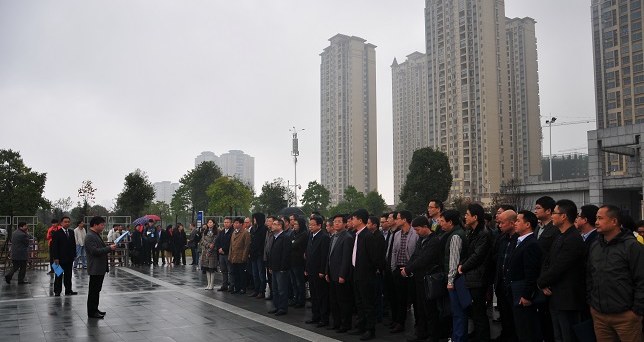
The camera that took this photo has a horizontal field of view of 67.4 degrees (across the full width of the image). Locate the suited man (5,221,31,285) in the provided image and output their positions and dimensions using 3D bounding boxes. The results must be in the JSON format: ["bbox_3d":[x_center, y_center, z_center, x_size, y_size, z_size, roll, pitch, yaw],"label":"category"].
[{"bbox_3d":[-8.095,2.162,12.743,0.620,1.660,0.500,2,-7,-22],"label":"suited man"}]

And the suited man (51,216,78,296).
[{"bbox_3d":[-5.632,1.859,10.462,0.550,1.730,0.350,5,-8,-39],"label":"suited man"}]

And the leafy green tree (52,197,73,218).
[{"bbox_3d":[-34.952,6.029,64.726,2.800,4.950,2.800,3,-7,-26],"label":"leafy green tree"}]

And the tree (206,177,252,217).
[{"bbox_3d":[-8.237,3.279,42.894,4.100,5.780,4.000,1,-6,-11],"label":"tree"}]

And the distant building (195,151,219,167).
[{"bbox_3d":[-129.909,15.497,551.082,32.000,76.170,30.000,1,-6,-11],"label":"distant building"}]

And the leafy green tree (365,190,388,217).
[{"bbox_3d":[5.419,3.986,47.833,2.600,4.310,2.500,0,-5,0],"label":"leafy green tree"}]

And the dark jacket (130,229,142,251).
[{"bbox_3d":[-7.223,2.711,18.819,0.360,0.870,0.500,-4,-7,31],"label":"dark jacket"}]

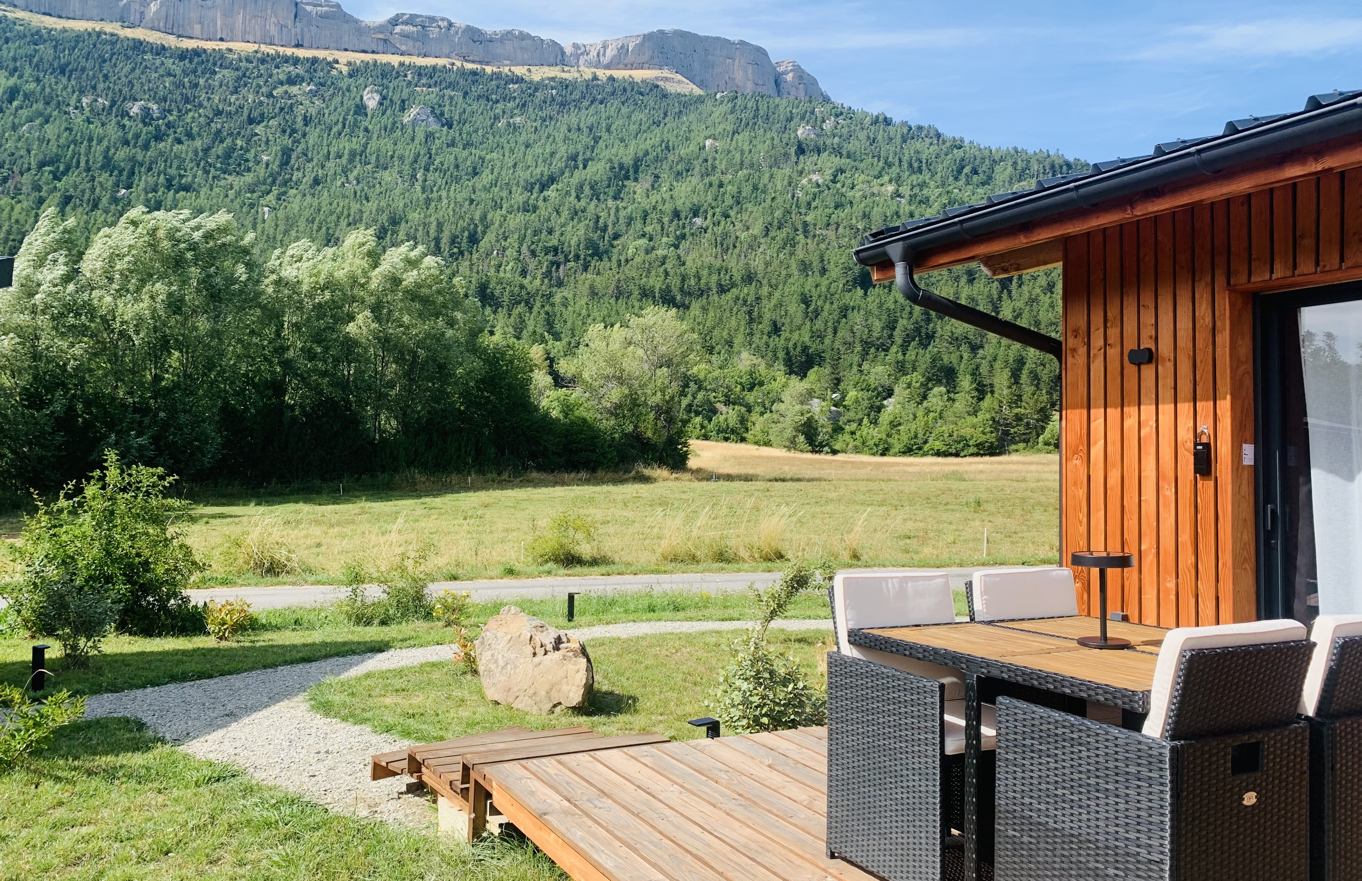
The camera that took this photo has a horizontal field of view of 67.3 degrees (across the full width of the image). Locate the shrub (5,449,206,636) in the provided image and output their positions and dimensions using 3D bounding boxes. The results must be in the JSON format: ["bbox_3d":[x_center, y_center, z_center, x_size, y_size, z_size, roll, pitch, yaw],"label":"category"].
[{"bbox_3d":[-5.430,0.970,9.731,1.631,1.709,1.468,2,-3,-29],"label":"shrub"}]

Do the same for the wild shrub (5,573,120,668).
[{"bbox_3d":[-4.894,1.405,8.117,0.730,0.721,0.694,2,-3,-31],"label":"wild shrub"}]

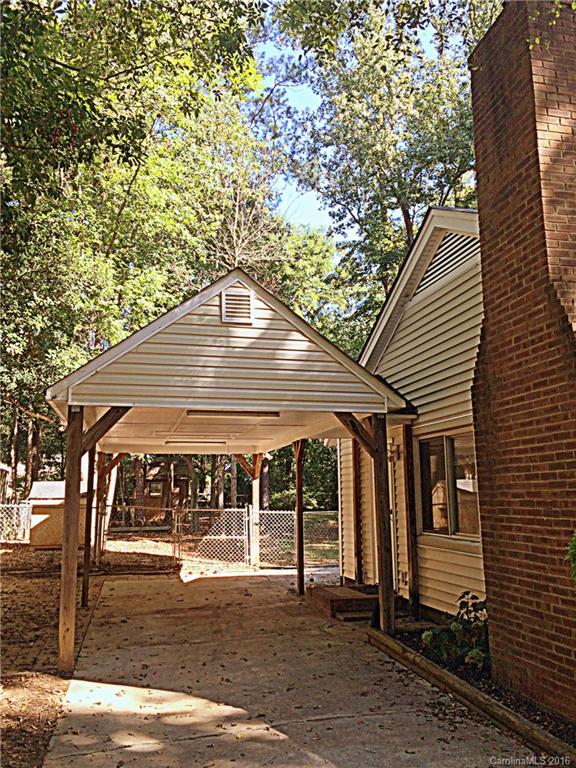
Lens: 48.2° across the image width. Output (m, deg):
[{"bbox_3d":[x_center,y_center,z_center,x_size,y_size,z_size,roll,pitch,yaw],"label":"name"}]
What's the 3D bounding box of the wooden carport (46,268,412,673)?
[{"bbox_3d":[-1.488,1.427,10.807,4.109,4.336,7.673,2,-10,-14],"label":"wooden carport"}]

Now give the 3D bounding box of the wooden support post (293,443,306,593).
[{"bbox_3d":[0.210,2.261,11.065,0.089,2.594,0.089,2,-10,-14],"label":"wooden support post"}]

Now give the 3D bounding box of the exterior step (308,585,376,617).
[{"bbox_3d":[0.840,3.178,9.508,0.832,0.257,1.188,2,-10,-14],"label":"exterior step"}]

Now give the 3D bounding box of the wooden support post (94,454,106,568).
[{"bbox_3d":[-4.040,2.673,13.784,0.129,2.386,0.129,2,-10,-14],"label":"wooden support post"}]

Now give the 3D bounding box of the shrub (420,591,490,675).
[{"bbox_3d":[1.554,2.258,6.038,0.594,0.653,0.554,2,-10,-14],"label":"shrub"}]

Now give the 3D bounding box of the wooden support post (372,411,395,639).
[{"bbox_3d":[1.134,1.604,7.613,0.129,2.515,0.129,2,-10,-14],"label":"wooden support post"}]

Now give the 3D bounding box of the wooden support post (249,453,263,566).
[{"bbox_3d":[-0.730,2.864,14.606,0.129,2.534,0.129,2,-10,-14],"label":"wooden support post"}]

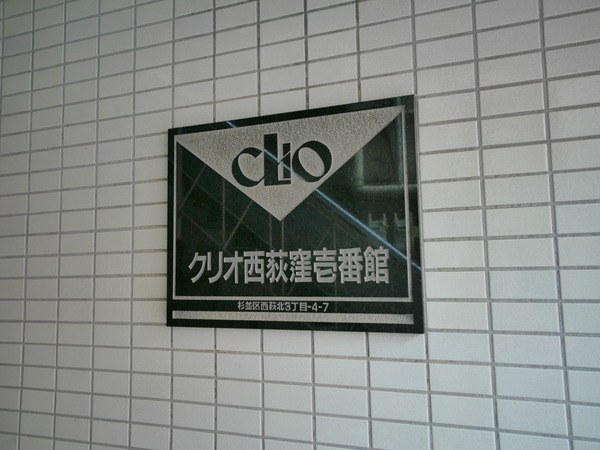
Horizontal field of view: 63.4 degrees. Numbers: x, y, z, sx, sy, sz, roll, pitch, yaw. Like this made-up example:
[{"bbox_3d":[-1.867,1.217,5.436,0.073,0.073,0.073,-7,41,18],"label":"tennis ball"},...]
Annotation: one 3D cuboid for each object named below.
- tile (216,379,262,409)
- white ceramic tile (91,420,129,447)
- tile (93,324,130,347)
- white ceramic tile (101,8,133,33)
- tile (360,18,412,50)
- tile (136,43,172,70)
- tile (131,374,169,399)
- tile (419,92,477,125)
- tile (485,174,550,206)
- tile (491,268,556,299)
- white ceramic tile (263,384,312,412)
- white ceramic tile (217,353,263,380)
[{"bbox_3d":[-0.115,0.320,0.922,0.095,0.045,0.008,-3,-6,20],"label":"tile"},{"bbox_3d":[-0.394,0.433,1.017,0.095,0.045,0.008,-3,-6,20],"label":"white ceramic tile"},{"bbox_3d":[-0.399,0.235,1.039,0.095,0.044,0.008,-3,-6,20],"label":"tile"},{"bbox_3d":[-0.412,-0.460,1.101,0.095,0.045,0.008,-3,-6,20],"label":"white ceramic tile"},{"bbox_3d":[0.155,-0.342,0.877,0.095,0.045,0.008,-3,-6,20],"label":"tile"},{"bbox_3d":[-0.316,-0.366,1.054,0.095,0.045,0.009,-3,-6,20],"label":"tile"},{"bbox_3d":[-0.303,0.329,0.995,0.095,0.044,0.008,-3,-6,20],"label":"tile"},{"bbox_3d":[0.252,-0.199,0.831,0.095,0.044,0.008,-3,-6,20],"label":"tile"},{"bbox_3d":[0.350,-0.054,0.782,0.095,0.045,0.008,-3,-6,20],"label":"tile"},{"bbox_3d":[0.352,0.094,0.766,0.095,0.045,0.008,-3,-6,20],"label":"tile"},{"bbox_3d":[-0.020,0.313,0.887,0.095,0.045,0.008,-3,-6,20],"label":"white ceramic tile"},{"bbox_3d":[-0.115,0.268,0.924,0.095,0.045,0.009,-3,-6,20],"label":"white ceramic tile"}]

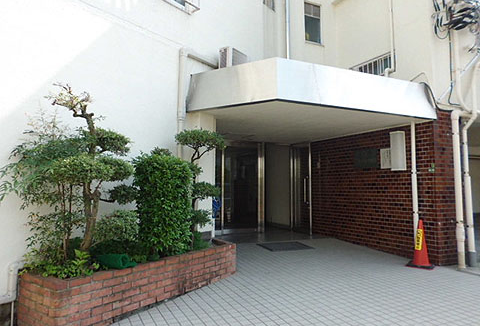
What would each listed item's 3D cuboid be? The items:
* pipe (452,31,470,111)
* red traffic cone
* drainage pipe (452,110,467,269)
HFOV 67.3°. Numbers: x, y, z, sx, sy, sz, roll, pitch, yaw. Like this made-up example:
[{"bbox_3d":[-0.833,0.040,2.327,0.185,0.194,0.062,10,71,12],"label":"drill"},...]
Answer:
[{"bbox_3d":[3.678,-1.500,5.966,0.300,1.340,0.090,2,-5,-29],"label":"pipe"},{"bbox_3d":[2.769,1.219,5.501,0.370,0.700,0.370,-3,-5,34],"label":"red traffic cone"},{"bbox_3d":[3.434,0.404,5.651,0.120,2.480,0.120,2,-5,-29],"label":"drainage pipe"}]

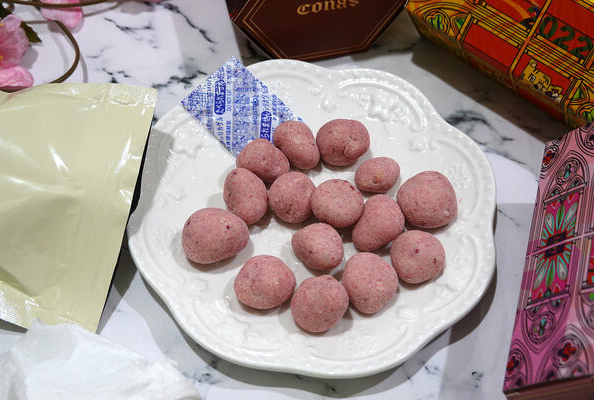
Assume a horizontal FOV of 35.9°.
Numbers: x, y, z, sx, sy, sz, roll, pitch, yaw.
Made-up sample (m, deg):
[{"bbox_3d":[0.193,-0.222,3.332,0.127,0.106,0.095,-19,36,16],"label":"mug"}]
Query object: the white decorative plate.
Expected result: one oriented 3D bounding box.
[{"bbox_3d":[0.009,0.006,0.471,0.190,0.021,0.190,1,58,-2],"label":"white decorative plate"}]

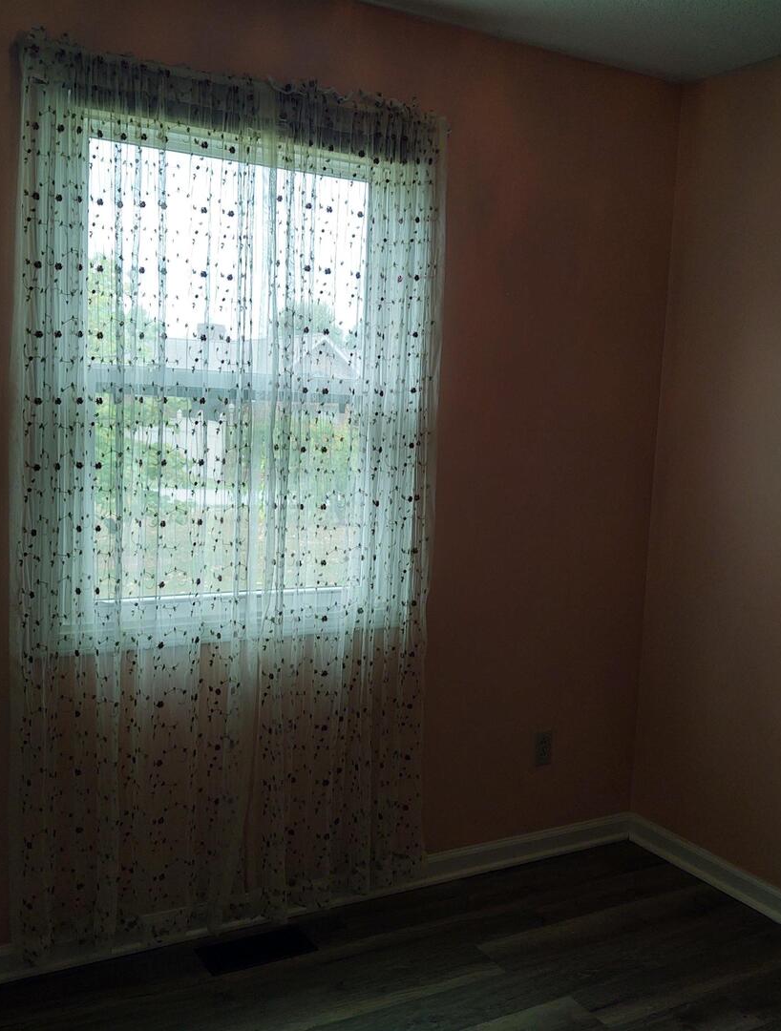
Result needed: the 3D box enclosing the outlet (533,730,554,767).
[{"bbox_3d":[0.486,0.742,3.408,0.071,0.115,0.009,-2,8,-30],"label":"outlet"}]

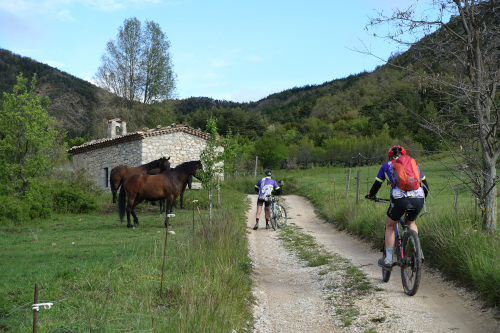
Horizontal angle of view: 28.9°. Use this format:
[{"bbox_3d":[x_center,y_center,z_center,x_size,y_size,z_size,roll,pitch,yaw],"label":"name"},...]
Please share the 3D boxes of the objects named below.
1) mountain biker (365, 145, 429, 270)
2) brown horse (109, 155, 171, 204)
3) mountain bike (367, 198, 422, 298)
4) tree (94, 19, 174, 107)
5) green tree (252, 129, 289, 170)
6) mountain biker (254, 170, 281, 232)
[{"bbox_3d":[1.690,0.480,11.080,0.720,1.440,0.920,0,-1,-5],"label":"mountain biker"},{"bbox_3d":[-3.905,0.508,34.500,2.150,1.720,0.600,0,-1,-6],"label":"brown horse"},{"bbox_3d":[1.715,0.880,11.200,0.700,1.060,1.800,0,-1,-5],"label":"mountain bike"},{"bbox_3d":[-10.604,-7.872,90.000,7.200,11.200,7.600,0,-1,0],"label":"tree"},{"bbox_3d":[1.688,-1.317,80.000,2.800,3.300,3.000,0,-1,0],"label":"green tree"},{"bbox_3d":[0.504,0.965,28.000,0.700,1.730,0.550,0,-1,6],"label":"mountain biker"}]

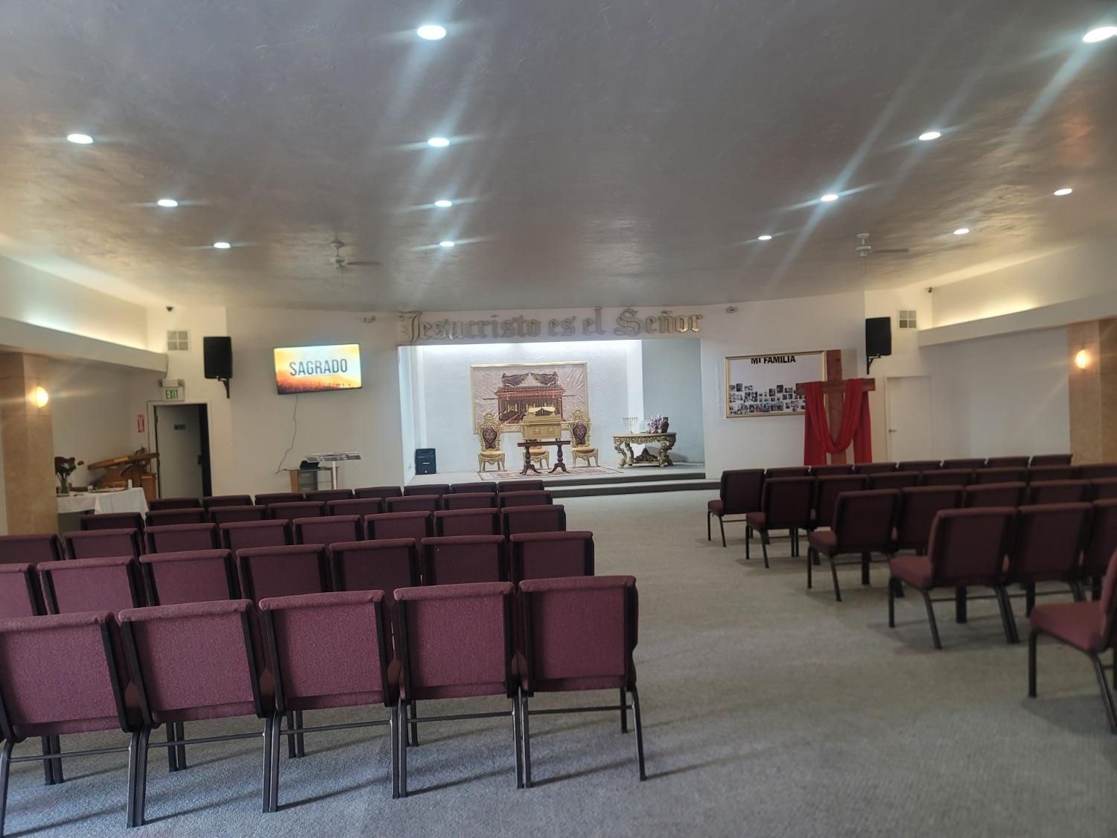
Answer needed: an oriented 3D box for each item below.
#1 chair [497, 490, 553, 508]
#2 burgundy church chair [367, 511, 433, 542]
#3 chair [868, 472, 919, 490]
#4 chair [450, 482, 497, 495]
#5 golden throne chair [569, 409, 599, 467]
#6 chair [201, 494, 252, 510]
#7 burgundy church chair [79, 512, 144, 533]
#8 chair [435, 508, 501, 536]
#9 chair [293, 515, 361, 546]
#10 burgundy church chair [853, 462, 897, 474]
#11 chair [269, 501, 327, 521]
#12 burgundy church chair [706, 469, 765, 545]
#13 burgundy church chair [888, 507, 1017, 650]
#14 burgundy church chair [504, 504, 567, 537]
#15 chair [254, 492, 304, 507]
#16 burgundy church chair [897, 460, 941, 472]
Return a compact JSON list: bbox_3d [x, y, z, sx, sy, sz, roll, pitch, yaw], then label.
[{"bbox_3d":[-0.314,1.088,7.699,0.492,0.840,0.656,-2,0,-4],"label":"chair"},{"bbox_3d":[-1.229,1.138,6.303,0.505,0.862,0.630,-2,0,-10],"label":"burgundy church chair"},{"bbox_3d":[3.174,0.936,7.895,0.497,0.852,0.638,-2,0,-1],"label":"chair"},{"bbox_3d":[-0.931,1.124,9.001,0.510,0.850,0.666,-2,0,-7],"label":"chair"},{"bbox_3d":[0.608,0.474,20.057,0.660,1.420,0.680,-2,0,-8],"label":"golden throne chair"},{"bbox_3d":[-3.435,1.232,8.606,0.505,0.862,0.630,-2,0,-8],"label":"chair"},{"bbox_3d":[-3.840,1.234,7.150,0.501,0.851,0.637,-2,0,-11],"label":"burgundy church chair"},{"bbox_3d":[-0.712,1.102,6.313,0.492,0.840,0.656,-2,0,-8],"label":"chair"},{"bbox_3d":[-1.688,1.138,6.099,0.497,0.852,0.638,-2,0,-9],"label":"chair"},{"bbox_3d":[3.580,0.933,9.388,0.510,0.850,0.666,-2,0,-3],"label":"burgundy church chair"},{"bbox_3d":[-2.339,1.172,7.422,0.501,0.851,0.637,-2,0,-8],"label":"chair"},{"bbox_3d":[2.052,0.998,9.274,0.510,0.850,0.666,-2,0,-5],"label":"burgundy church chair"},{"bbox_3d":[2.485,0.961,5.118,0.492,0.840,0.656,-2,0,-6],"label":"burgundy church chair"},{"bbox_3d":[-0.211,1.080,6.378,0.492,0.840,0.656,-2,0,-7],"label":"burgundy church chair"},{"bbox_3d":[-2.877,1.188,8.530,0.497,0.852,0.638,-2,0,-9],"label":"chair"},{"bbox_3d":[4.034,0.903,9.303,0.492,0.840,0.656,-2,0,-3],"label":"burgundy church chair"}]

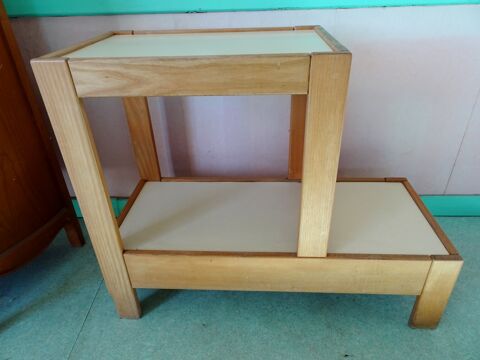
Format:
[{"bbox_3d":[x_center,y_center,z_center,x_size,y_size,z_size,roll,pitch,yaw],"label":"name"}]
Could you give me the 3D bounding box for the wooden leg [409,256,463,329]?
[{"bbox_3d":[0.473,0.279,0.814,0.065,0.240,0.021,0,31,5],"label":"wooden leg"}]

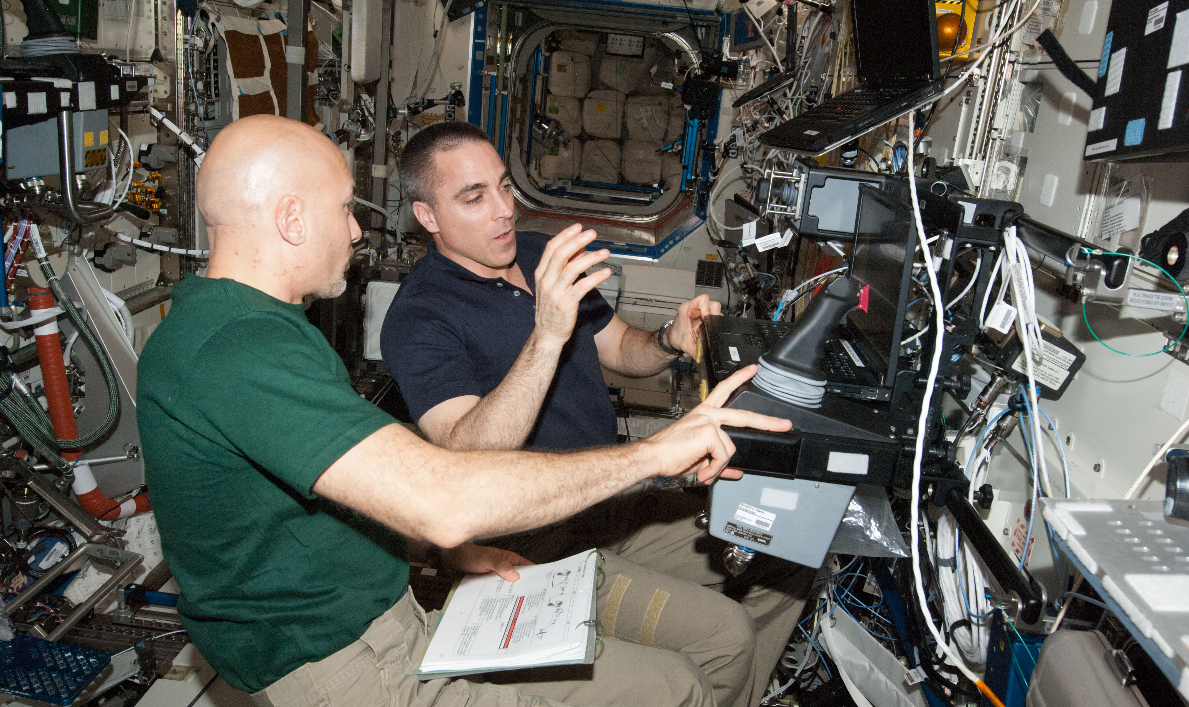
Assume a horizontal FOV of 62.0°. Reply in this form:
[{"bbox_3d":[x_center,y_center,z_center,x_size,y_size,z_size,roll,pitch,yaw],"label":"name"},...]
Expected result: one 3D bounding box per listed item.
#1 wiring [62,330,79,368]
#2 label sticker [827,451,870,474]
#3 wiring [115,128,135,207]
[{"bbox_3d":[-1.164,-0.010,2.200,0.037,0.085,0.035,5,16,0],"label":"wiring"},{"bbox_3d":[0.325,0.141,1.268,0.050,0.025,0.002,3,16,3],"label":"label sticker"},{"bbox_3d":[-0.973,-0.386,2.050,0.045,0.165,0.050,5,16,0],"label":"wiring"}]

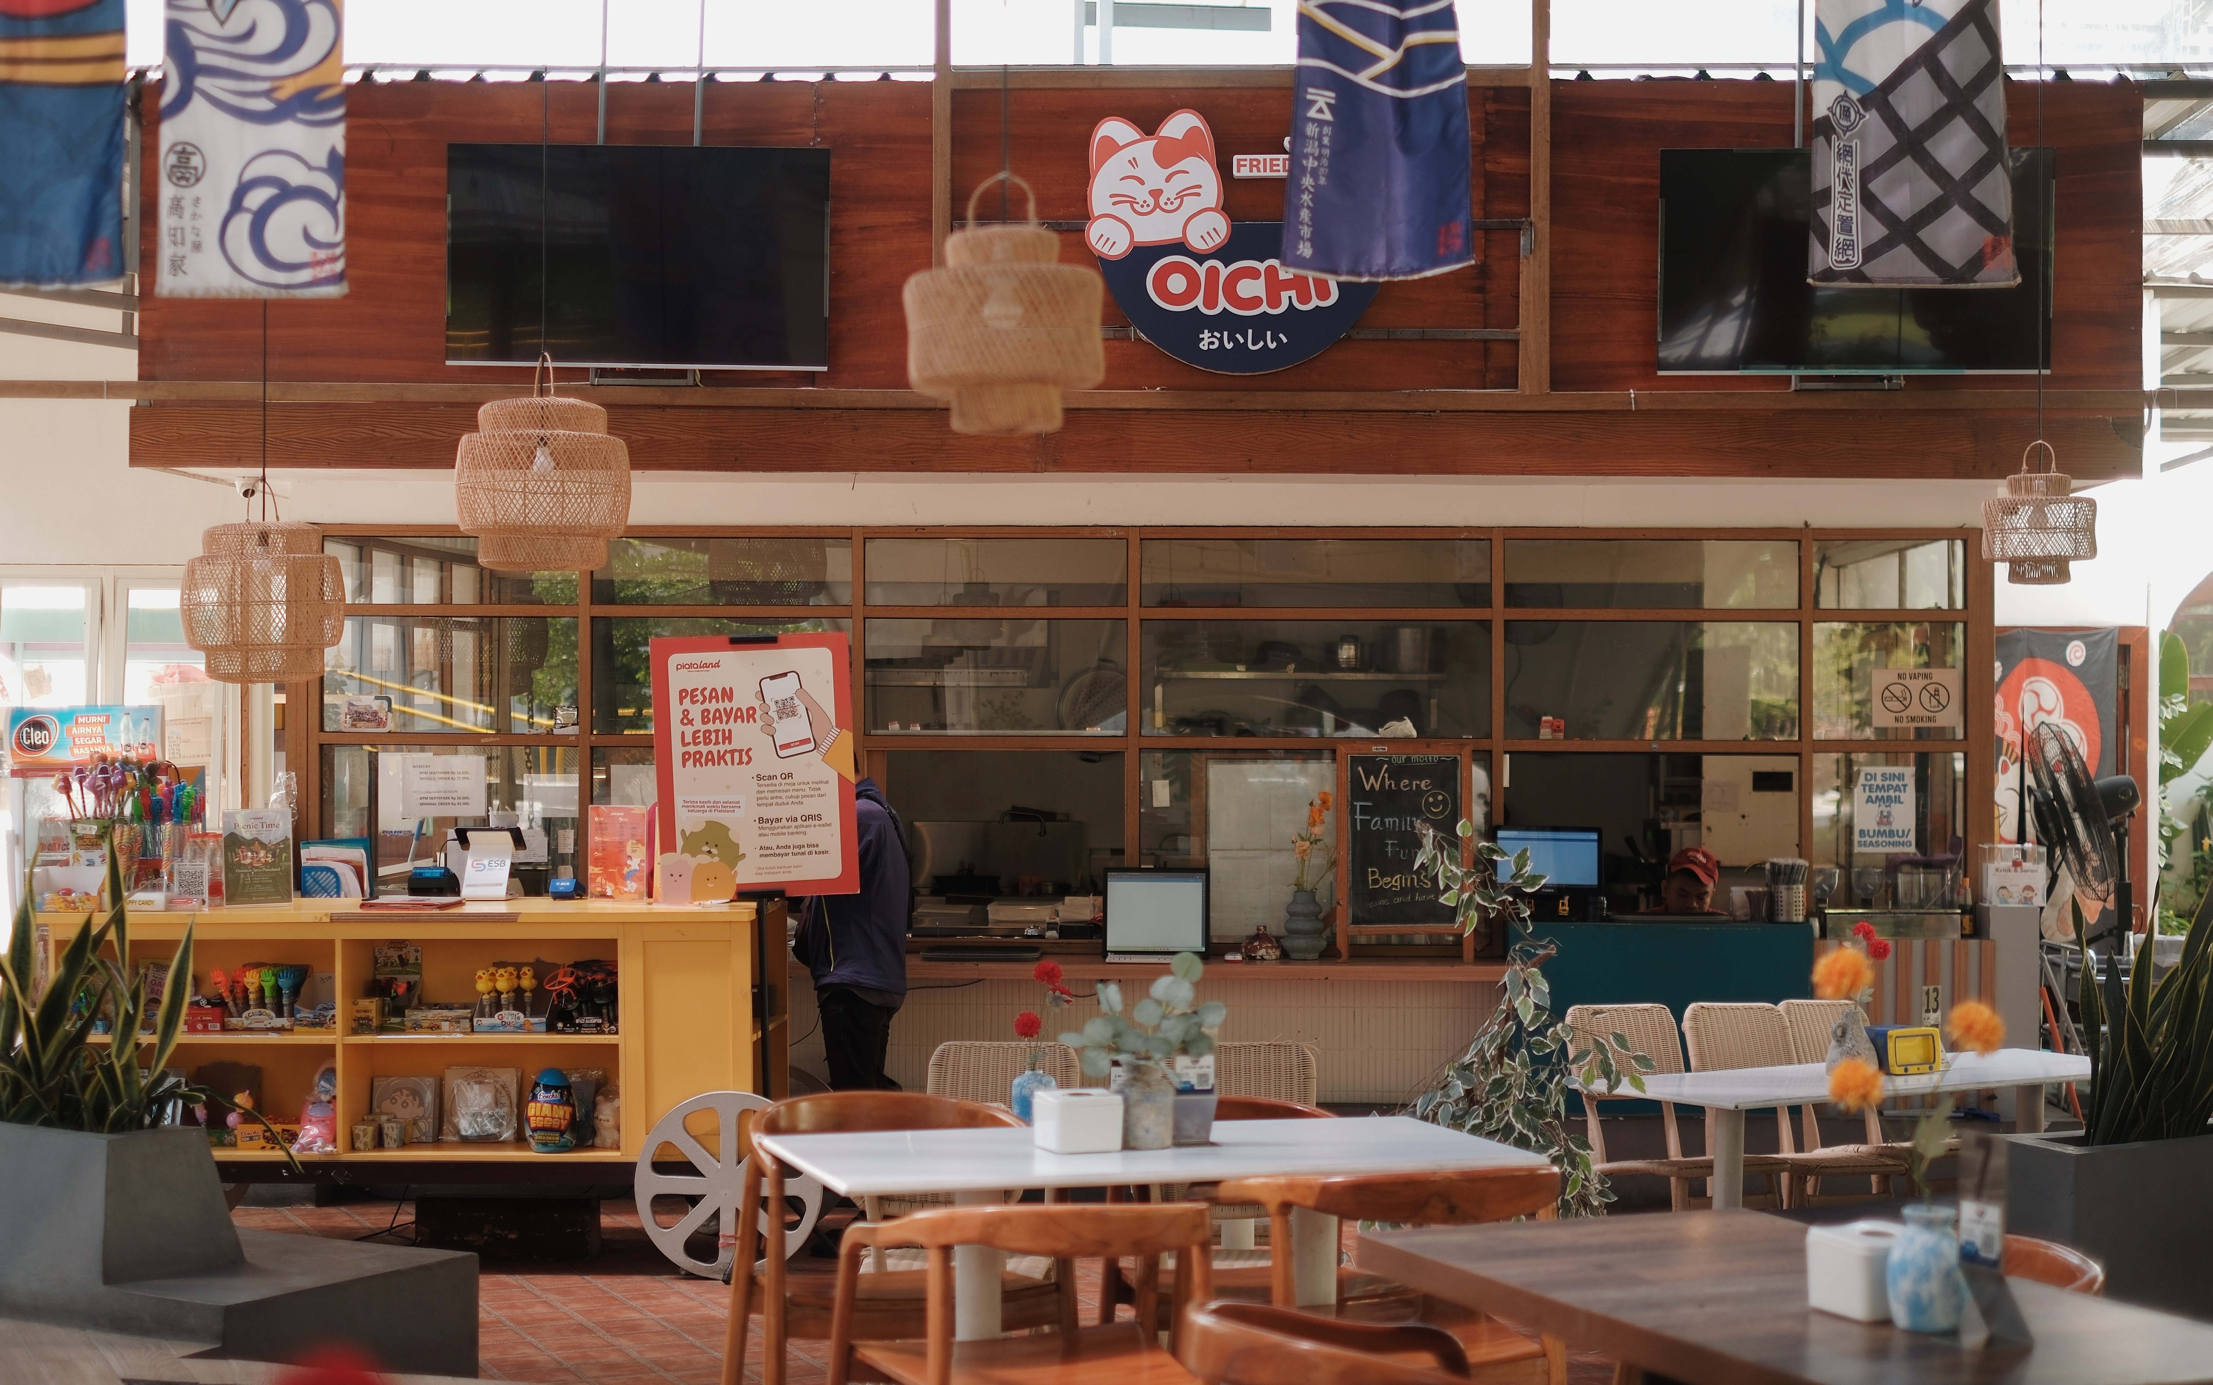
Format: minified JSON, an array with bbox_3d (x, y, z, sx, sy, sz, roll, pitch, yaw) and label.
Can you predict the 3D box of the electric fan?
[{"bbox_3d":[3.312,0.950,10.900,0.500,1.650,0.600,0,0,3],"label":"electric fan"}]

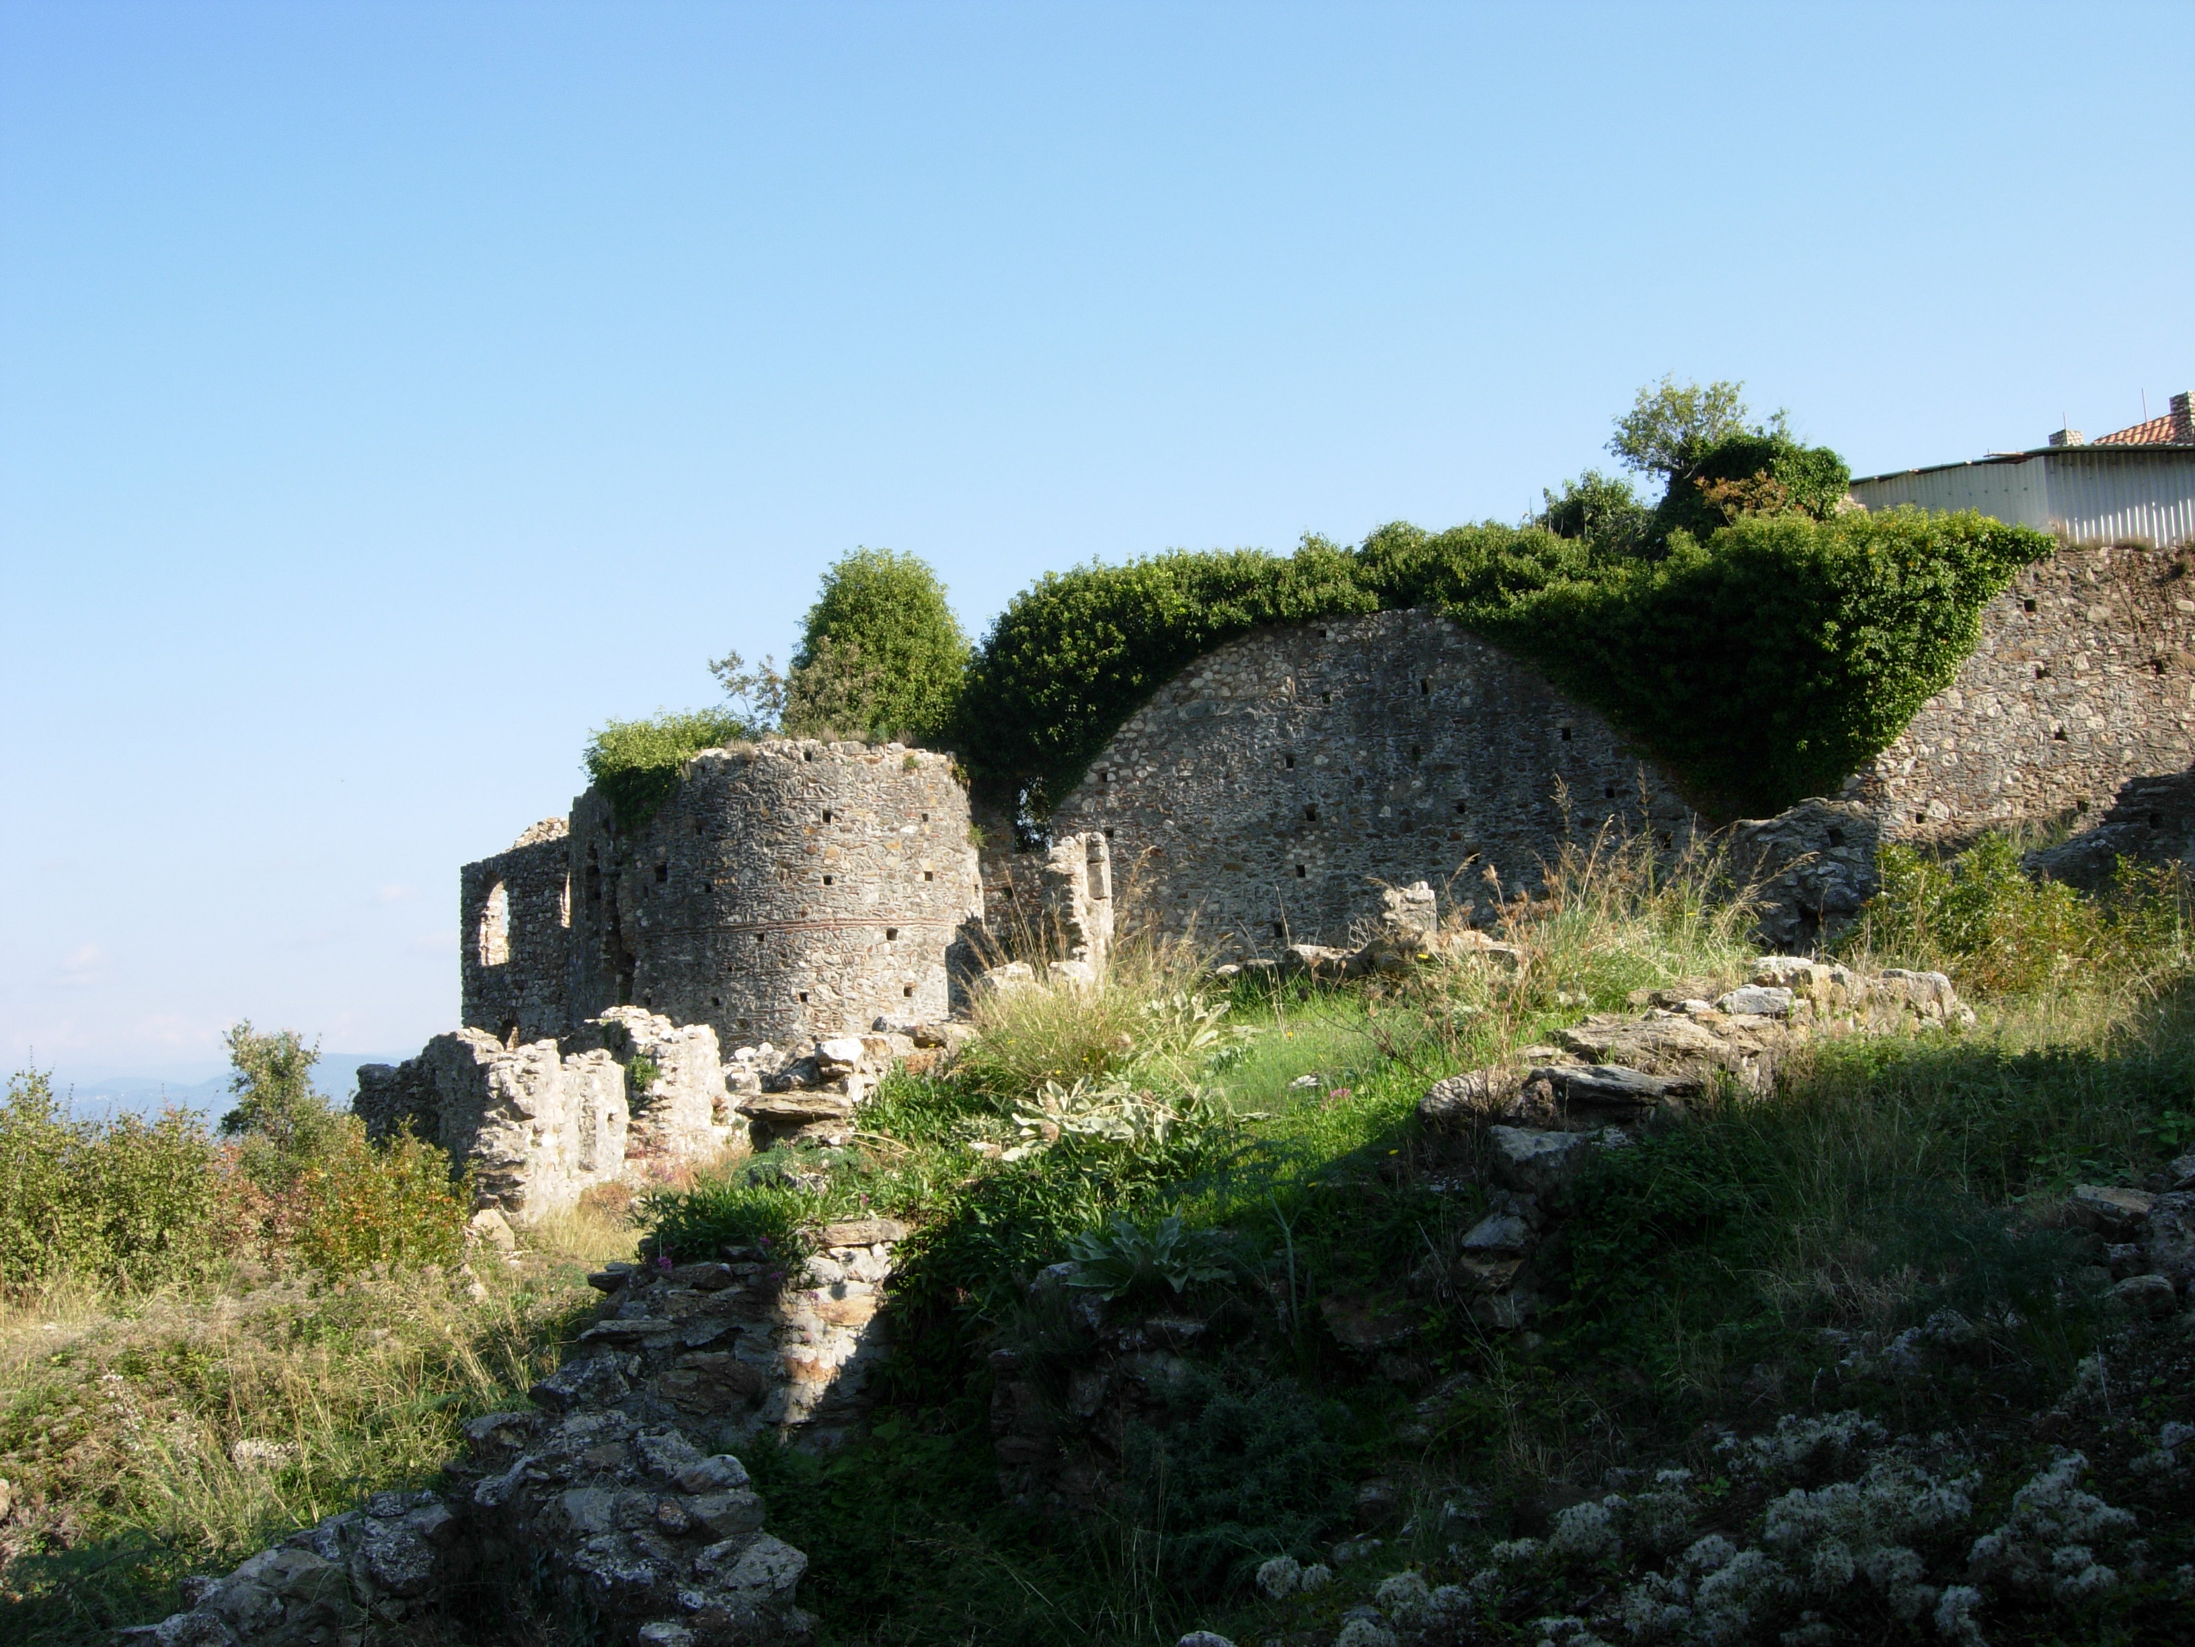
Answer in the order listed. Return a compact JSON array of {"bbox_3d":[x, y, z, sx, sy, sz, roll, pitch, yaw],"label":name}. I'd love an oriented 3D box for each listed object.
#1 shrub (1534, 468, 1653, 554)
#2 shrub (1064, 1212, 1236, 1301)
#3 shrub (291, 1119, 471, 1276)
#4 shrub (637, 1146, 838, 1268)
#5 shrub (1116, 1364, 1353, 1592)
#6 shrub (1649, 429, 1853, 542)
[{"bbox_3d":[9.118,-5.742,42.000,2.177,1.609,1.959,0,-6,0],"label":"shrub"},{"bbox_3d":[0.195,1.672,8.800,0.648,0.303,0.615,0,-6,0],"label":"shrub"},{"bbox_3d":[-6.594,3.439,21.000,1.656,1.436,1.574,0,-6,0],"label":"shrub"},{"bbox_3d":[-1.578,1.679,10.000,0.879,0.473,0.747,0,-6,0],"label":"shrub"},{"bbox_3d":[0.454,2.149,7.500,0.766,0.649,0.690,0,-6,0],"label":"shrub"},{"bbox_3d":[12.021,-6.200,42.000,3.755,2.082,3.004,0,-6,0],"label":"shrub"}]

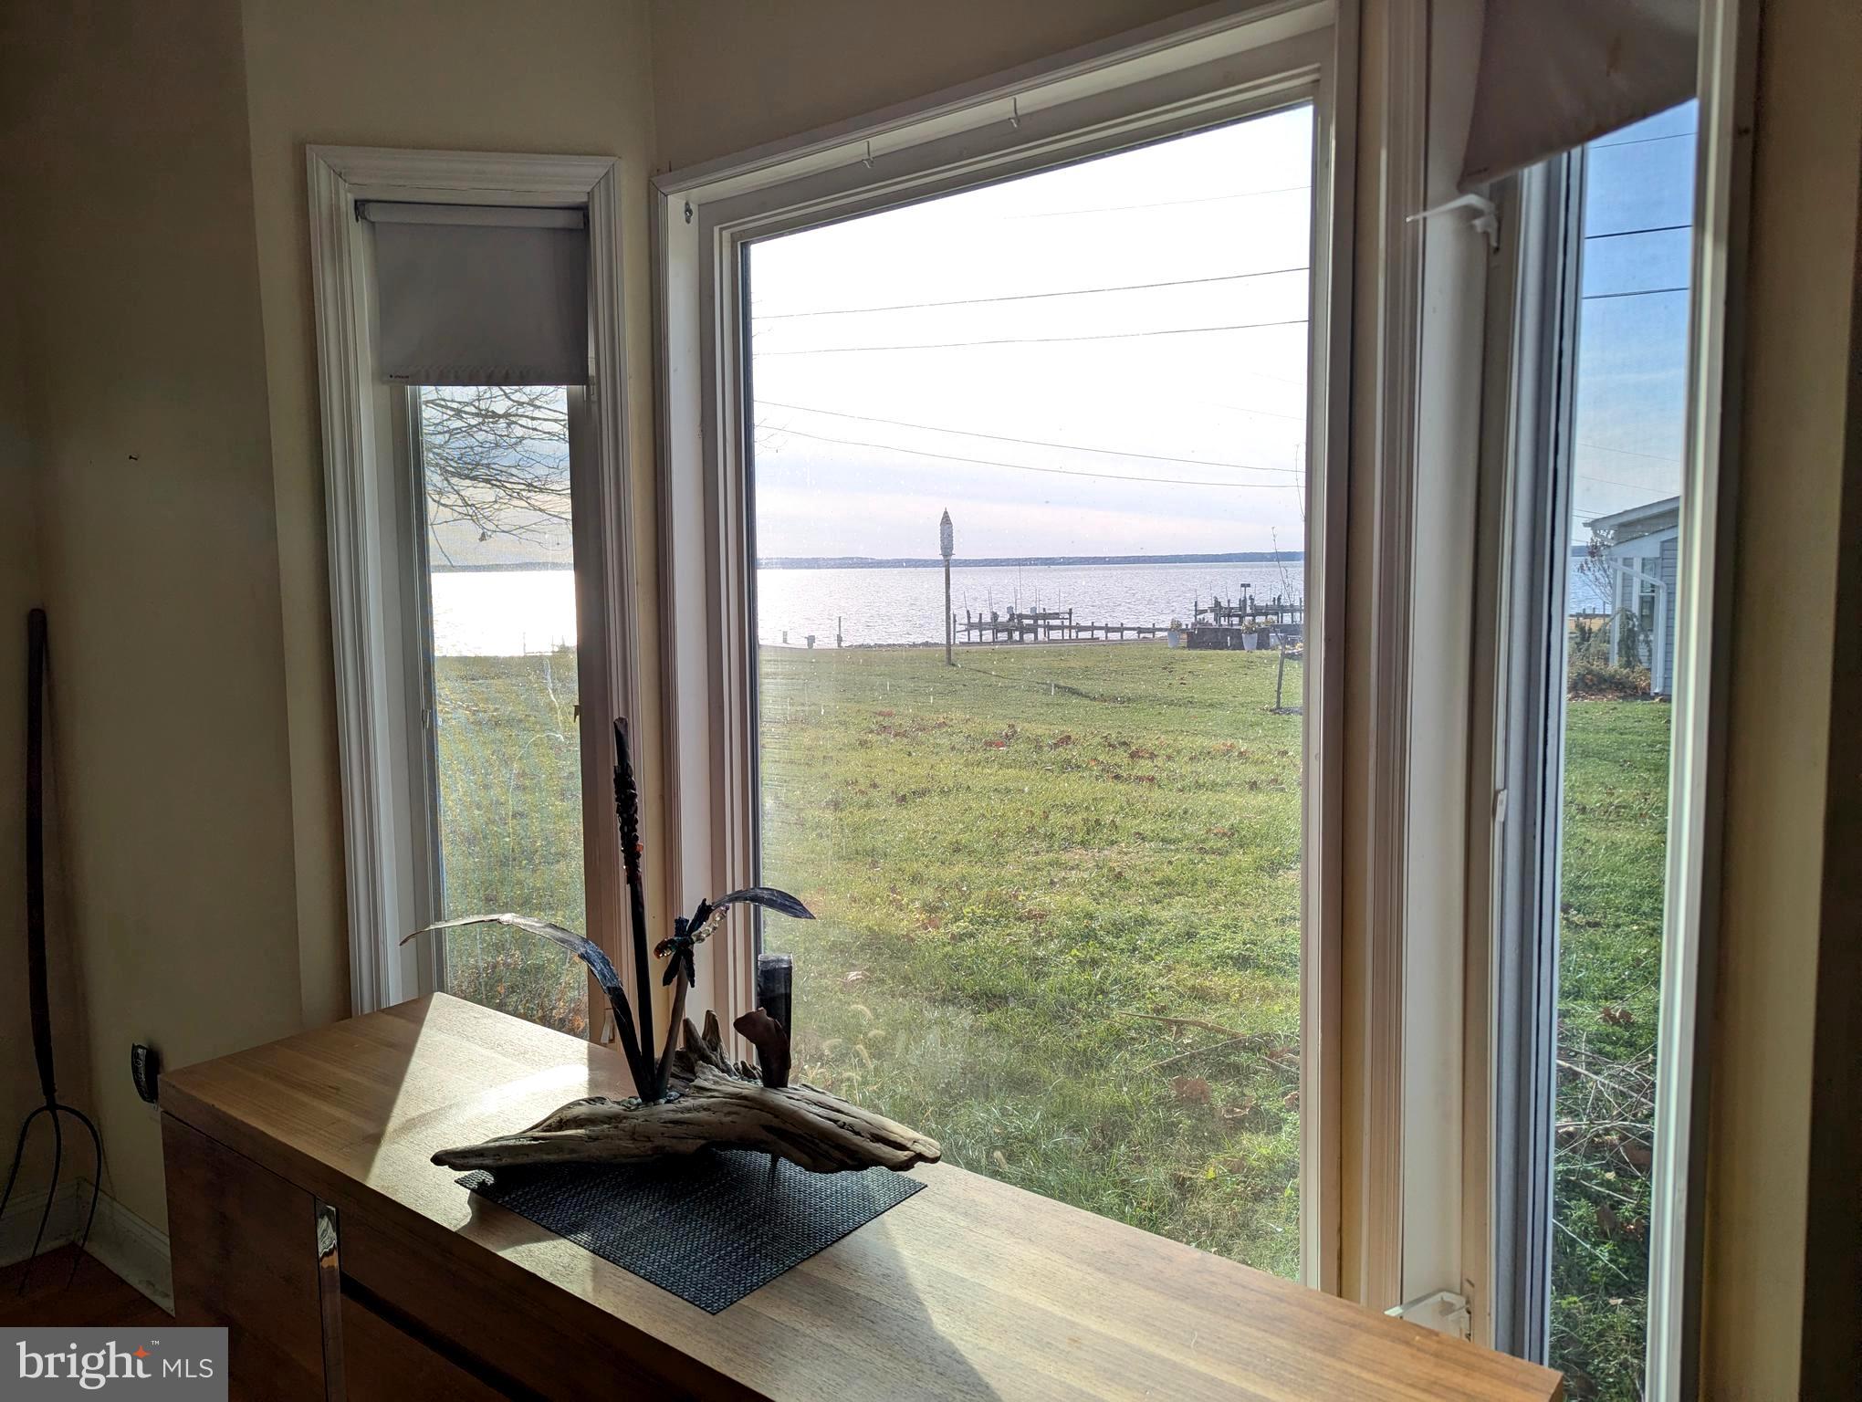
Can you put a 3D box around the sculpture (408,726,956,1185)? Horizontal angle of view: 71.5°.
[{"bbox_3d":[-0.320,0.301,1.589,0.656,0.565,0.220,-1,6,0],"label":"sculpture"}]

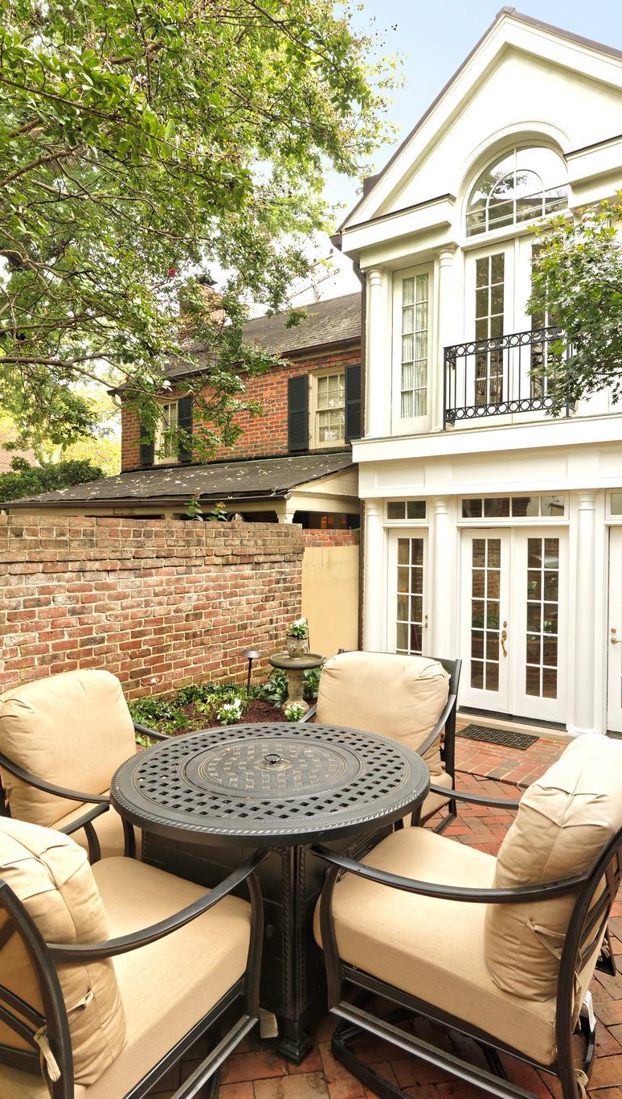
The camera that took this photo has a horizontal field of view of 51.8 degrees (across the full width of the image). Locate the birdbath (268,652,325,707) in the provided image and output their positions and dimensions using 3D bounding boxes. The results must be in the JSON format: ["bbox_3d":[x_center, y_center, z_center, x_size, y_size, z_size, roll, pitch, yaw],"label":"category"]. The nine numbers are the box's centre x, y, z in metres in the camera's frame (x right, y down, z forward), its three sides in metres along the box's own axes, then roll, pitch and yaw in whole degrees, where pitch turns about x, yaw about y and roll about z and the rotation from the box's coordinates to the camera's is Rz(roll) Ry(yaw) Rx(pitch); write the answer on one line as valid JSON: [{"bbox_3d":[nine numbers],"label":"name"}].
[{"bbox_3d":[-0.137,1.223,5.895,0.520,0.490,0.520,0,1,0],"label":"birdbath"}]

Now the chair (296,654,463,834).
[{"bbox_3d":[0.330,1.087,3.373,0.720,0.930,0.800,1,1,26],"label":"chair"}]

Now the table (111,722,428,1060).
[{"bbox_3d":[-0.124,1.200,2.453,1.176,0.745,1.176,1,1,37],"label":"table"}]

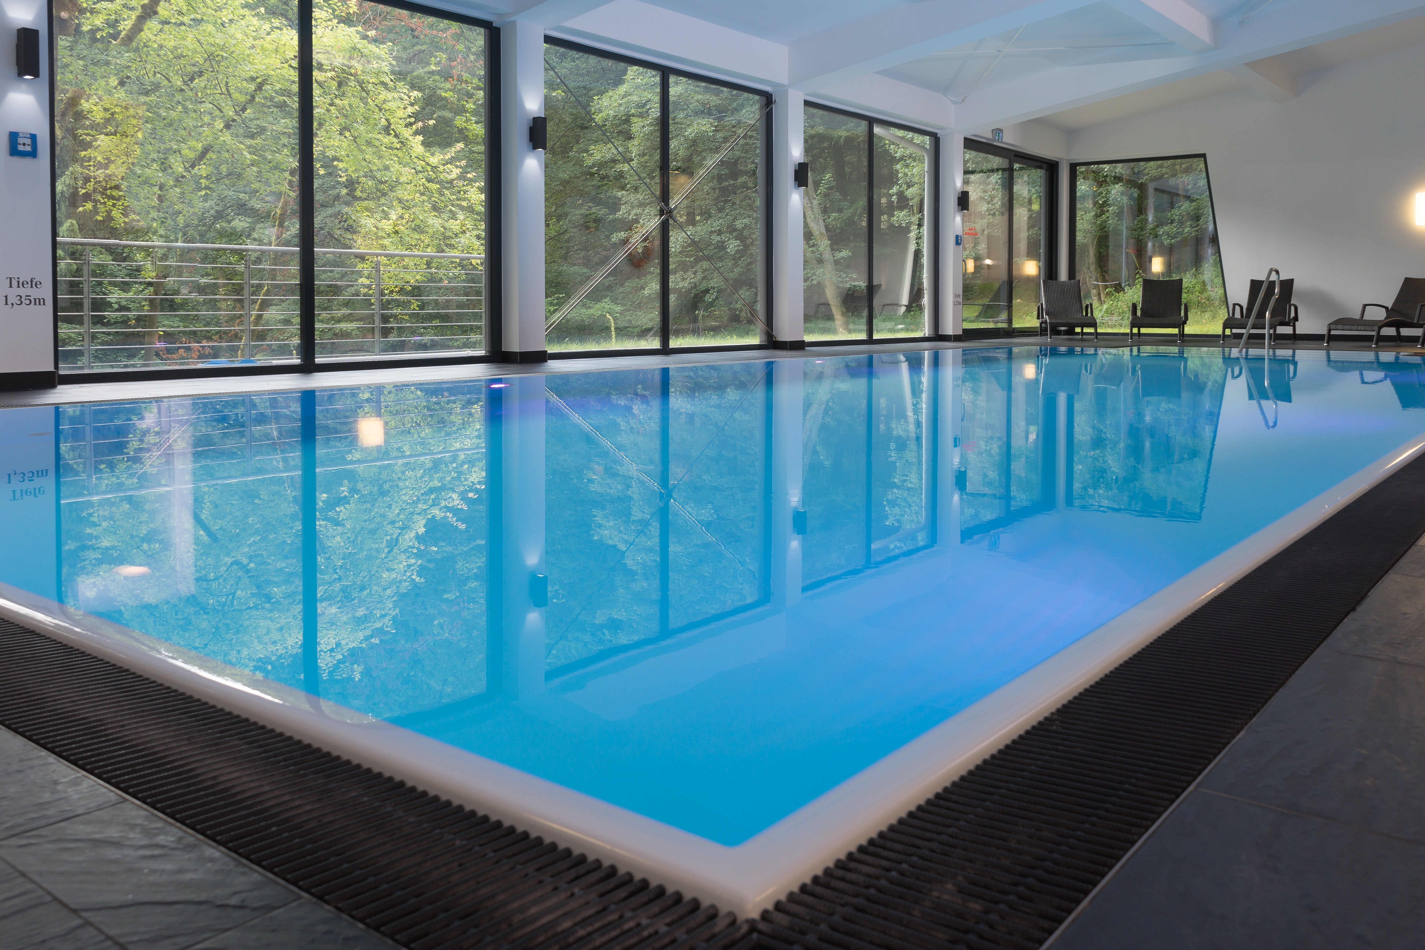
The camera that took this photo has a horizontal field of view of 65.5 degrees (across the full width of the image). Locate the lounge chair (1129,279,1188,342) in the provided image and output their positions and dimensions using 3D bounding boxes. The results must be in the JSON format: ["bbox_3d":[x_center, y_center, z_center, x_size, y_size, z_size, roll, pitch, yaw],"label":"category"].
[{"bbox_3d":[6.251,-2.322,15.497,0.760,0.870,1.550,3,7,26],"label":"lounge chair"}]

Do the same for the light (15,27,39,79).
[{"bbox_3d":[-3.683,-2.267,5.960,0.120,0.270,0.080,5,8,40],"label":"light"}]

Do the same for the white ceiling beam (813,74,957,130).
[{"bbox_3d":[1.950,-4.469,13.060,0.250,0.400,3.400,5,8,40],"label":"white ceiling beam"}]

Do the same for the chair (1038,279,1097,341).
[{"bbox_3d":[5.044,-2.367,15.754,0.760,0.870,1.550,1,6,12],"label":"chair"}]

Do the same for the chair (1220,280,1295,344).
[{"bbox_3d":[7.355,-2.219,14.867,0.760,0.870,1.550,5,8,37],"label":"chair"}]

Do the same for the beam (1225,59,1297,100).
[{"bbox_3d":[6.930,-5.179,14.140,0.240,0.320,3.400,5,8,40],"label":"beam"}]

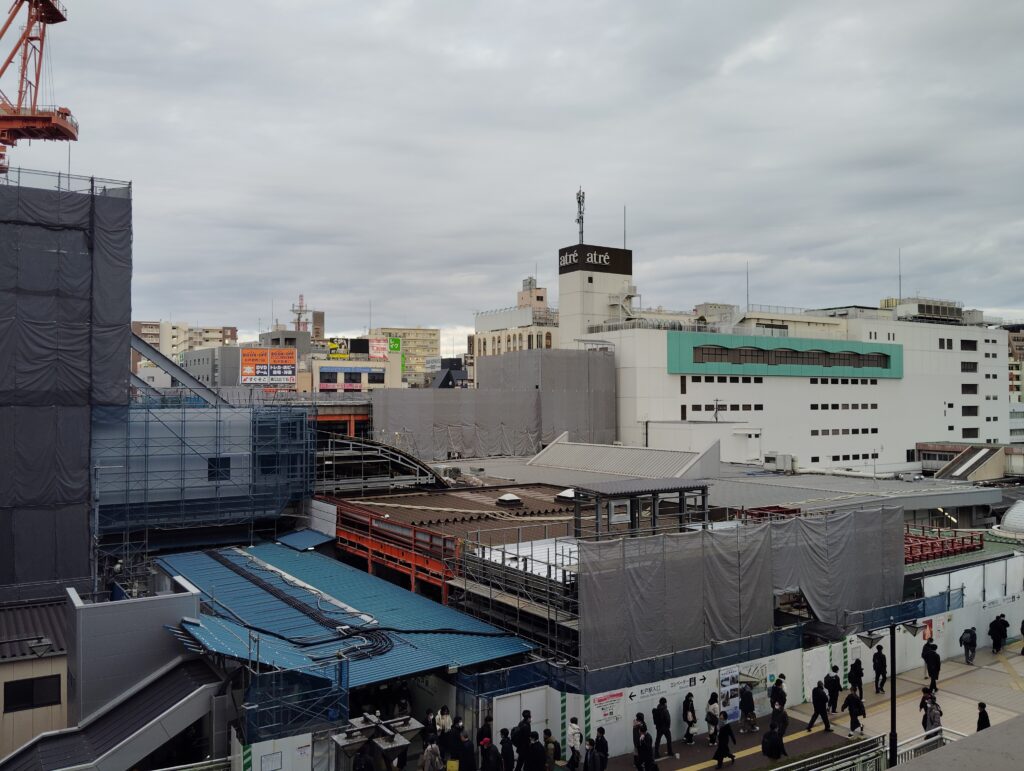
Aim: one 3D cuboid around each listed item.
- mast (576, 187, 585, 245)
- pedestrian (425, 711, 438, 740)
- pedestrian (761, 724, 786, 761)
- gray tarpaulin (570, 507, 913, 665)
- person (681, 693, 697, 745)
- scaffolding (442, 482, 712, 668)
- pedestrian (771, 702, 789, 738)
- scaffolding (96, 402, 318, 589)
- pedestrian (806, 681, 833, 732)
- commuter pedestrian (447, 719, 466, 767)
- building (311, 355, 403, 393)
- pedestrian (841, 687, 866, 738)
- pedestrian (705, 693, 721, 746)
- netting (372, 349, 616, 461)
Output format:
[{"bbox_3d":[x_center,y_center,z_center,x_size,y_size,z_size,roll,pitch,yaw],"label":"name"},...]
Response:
[{"bbox_3d":[9.483,-23.386,114.000,1.100,8.100,1.100,1,-1,-29],"label":"mast"},{"bbox_3d":[-2.387,10.384,24.447,0.400,1.670,0.500,0,-1,12],"label":"pedestrian"},{"bbox_3d":[7.724,10.653,24.500,0.500,1.620,0.550,1,-1,-27],"label":"pedestrian"},{"bbox_3d":[9.473,7.645,31.598,16.900,4.750,0.600,1,-1,-29],"label":"gray tarpaulin"},{"bbox_3d":[5.617,10.676,26.400,0.450,1.640,0.500,0,-1,-21],"label":"person"},{"bbox_3d":[2.186,7.661,30.466,6.300,6.700,8.100,1,-1,-33],"label":"scaffolding"},{"bbox_3d":[8.256,10.654,25.600,0.520,1.660,0.380,-1,-1,34],"label":"pedestrian"},{"bbox_3d":[-17.077,5.843,46.469,11.800,9.900,3.400,1,-1,-29],"label":"scaffolding"},{"bbox_3d":[9.945,10.351,26.866,0.780,1.650,0.550,1,-1,-38],"label":"pedestrian"},{"bbox_3d":[-1.633,10.612,24.400,0.380,1.680,0.520,-1,-1,41],"label":"commuter pedestrian"},{"bbox_3d":[-32.811,6.964,169.888,18.500,25.030,15.000,0,-1,-18],"label":"building"},{"bbox_3d":[10.987,10.420,26.705,0.600,1.620,0.550,1,-1,-33],"label":"pedestrian"},{"bbox_3d":[6.225,10.342,25.824,0.420,1.660,0.500,1,-1,-40],"label":"pedestrian"},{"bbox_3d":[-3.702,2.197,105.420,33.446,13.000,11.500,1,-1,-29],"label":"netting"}]

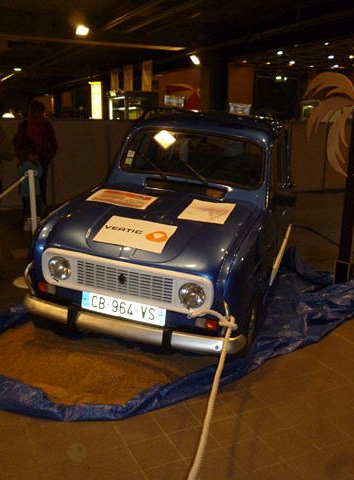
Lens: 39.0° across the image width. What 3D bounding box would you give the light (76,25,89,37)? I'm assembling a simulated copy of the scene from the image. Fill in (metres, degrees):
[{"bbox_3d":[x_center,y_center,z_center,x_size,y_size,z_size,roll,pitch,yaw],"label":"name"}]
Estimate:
[{"bbox_3d":[-1.609,-3.567,8.500,0.240,0.180,0.130,-2,13,-11],"label":"light"}]

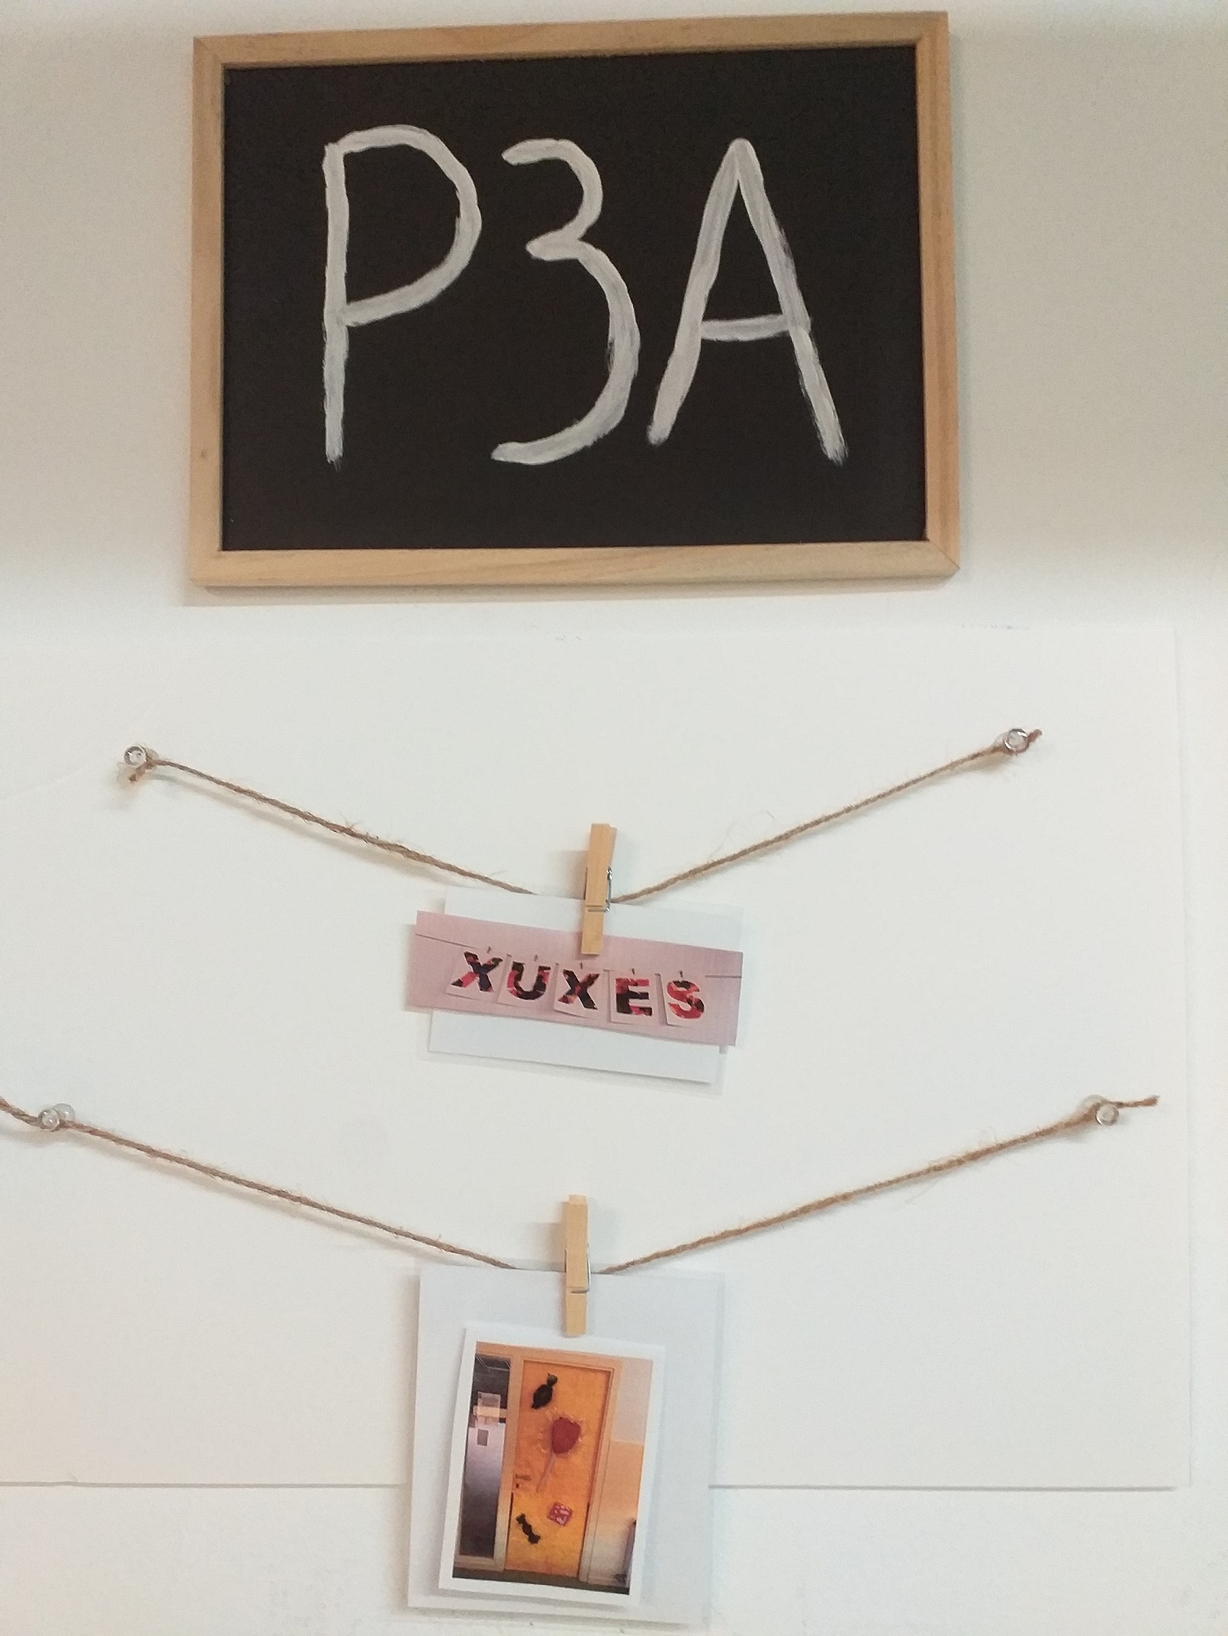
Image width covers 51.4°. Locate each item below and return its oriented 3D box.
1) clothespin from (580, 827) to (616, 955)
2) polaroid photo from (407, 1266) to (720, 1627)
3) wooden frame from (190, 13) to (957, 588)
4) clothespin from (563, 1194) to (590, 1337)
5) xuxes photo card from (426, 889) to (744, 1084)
[{"bbox_3d":[-0.009,0.037,0.664,0.011,0.069,0.015,5,-2,2],"label":"clothespin"},{"bbox_3d":[-0.025,0.320,0.653,0.155,0.173,0.007,2,-2,2],"label":"polaroid photo"},{"bbox_3d":[-0.023,-0.276,0.686,0.405,0.297,0.017,-1,-2,2],"label":"wooden frame"},{"bbox_3d":[-0.019,0.231,0.656,0.011,0.072,0.015,0,-2,2],"label":"clothespin"},{"bbox_3d":[-0.016,0.087,0.663,0.153,0.087,0.006,6,-2,2],"label":"xuxes photo card"}]

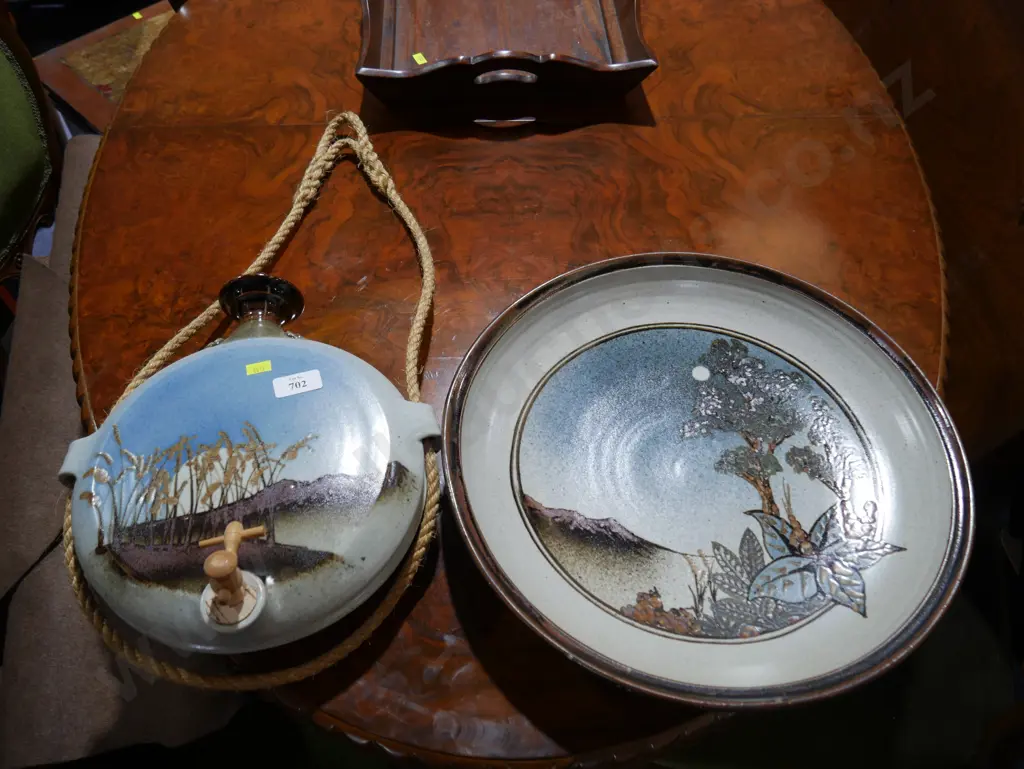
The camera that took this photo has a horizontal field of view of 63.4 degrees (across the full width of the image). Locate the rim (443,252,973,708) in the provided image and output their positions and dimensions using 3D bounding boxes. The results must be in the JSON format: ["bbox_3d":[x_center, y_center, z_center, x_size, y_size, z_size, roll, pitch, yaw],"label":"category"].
[{"bbox_3d":[0.159,0.063,0.716,0.432,0.064,0.432,0,53,0],"label":"rim"}]

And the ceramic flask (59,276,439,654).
[{"bbox_3d":[-0.216,0.038,0.679,0.308,0.145,0.342,-6,53,-6],"label":"ceramic flask"}]

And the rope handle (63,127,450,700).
[{"bbox_3d":[-0.217,-0.062,0.815,0.320,0.065,0.700,1,55,0],"label":"rope handle"}]

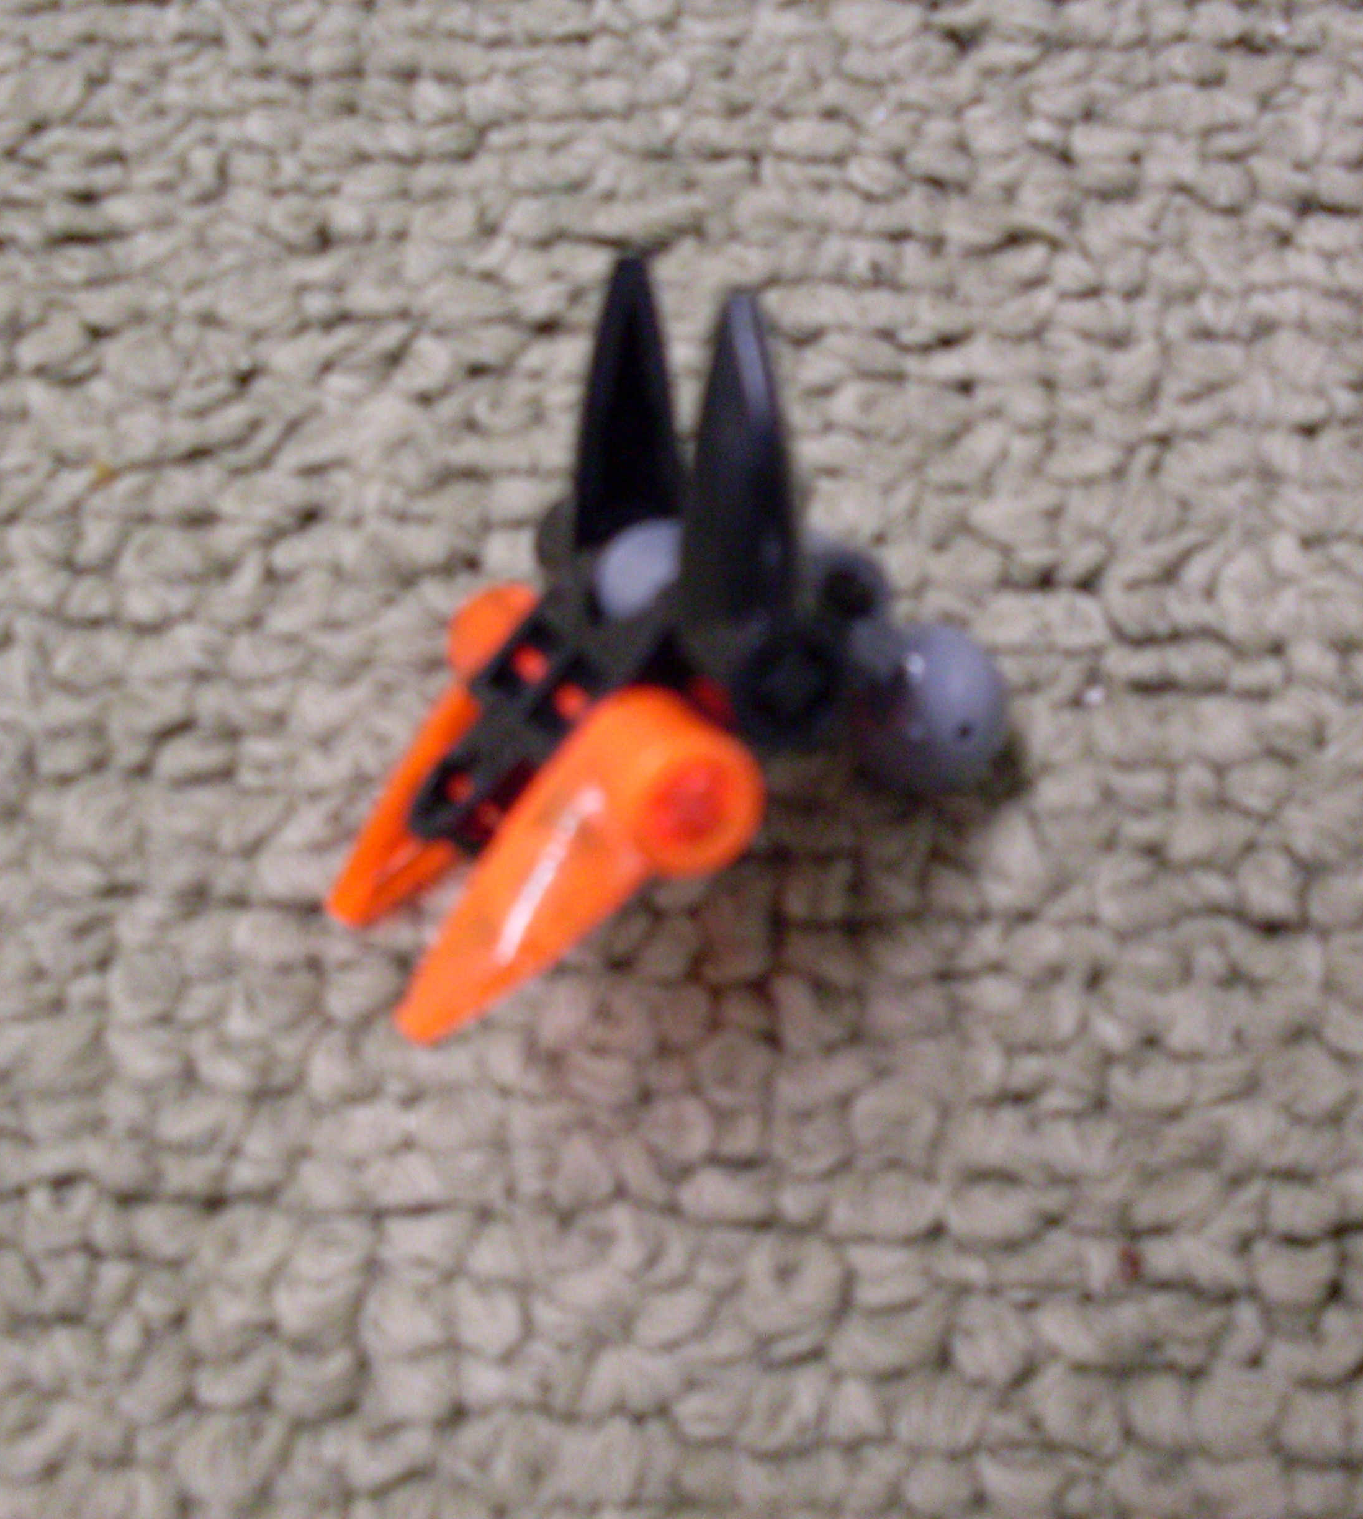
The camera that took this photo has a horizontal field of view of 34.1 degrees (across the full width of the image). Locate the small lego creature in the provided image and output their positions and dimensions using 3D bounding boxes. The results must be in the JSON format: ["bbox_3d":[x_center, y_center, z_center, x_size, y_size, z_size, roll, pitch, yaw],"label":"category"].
[{"bbox_3d":[-0.005,-0.005,0.130,0.034,0.036,0.045,42,74,18],"label":"small lego creature"}]

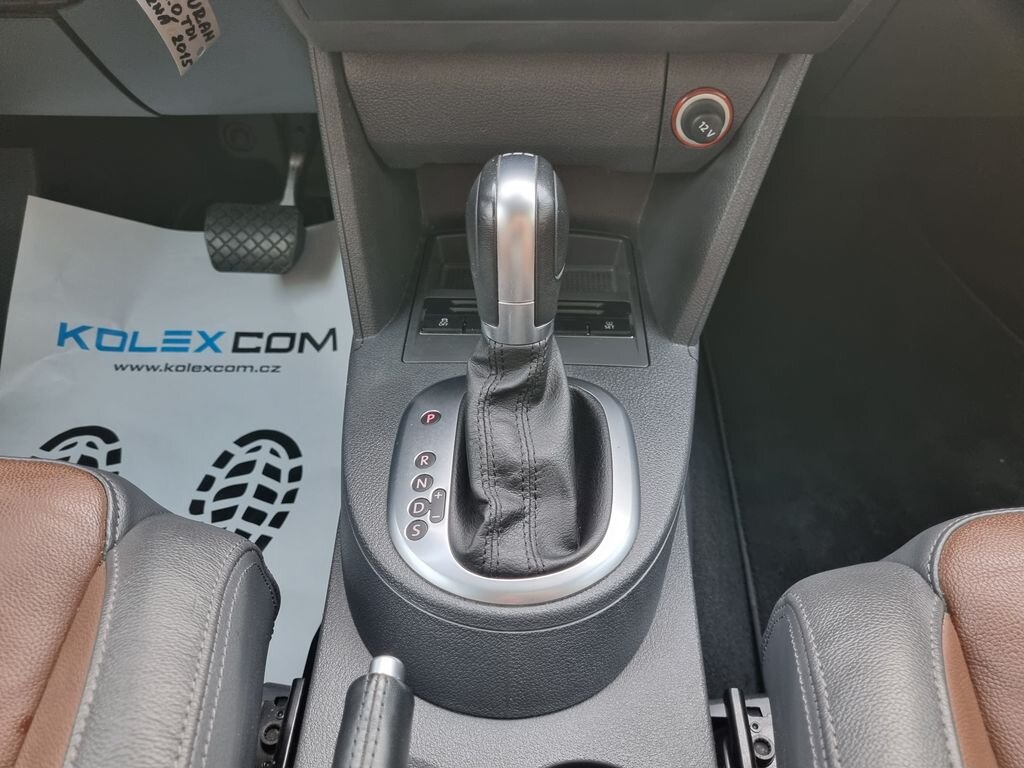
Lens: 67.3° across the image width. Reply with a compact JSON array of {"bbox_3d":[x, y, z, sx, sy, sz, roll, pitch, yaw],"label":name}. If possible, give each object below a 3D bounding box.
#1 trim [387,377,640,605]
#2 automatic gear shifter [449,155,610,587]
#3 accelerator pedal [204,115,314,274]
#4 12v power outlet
[{"bbox_3d":[0.002,0.057,0.446,0.141,0.018,0.159,1,47,3],"label":"trim"},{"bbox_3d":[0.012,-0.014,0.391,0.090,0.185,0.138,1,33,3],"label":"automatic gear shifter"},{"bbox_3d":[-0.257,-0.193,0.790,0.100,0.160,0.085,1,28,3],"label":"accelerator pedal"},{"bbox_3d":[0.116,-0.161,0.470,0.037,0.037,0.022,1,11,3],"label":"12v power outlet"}]

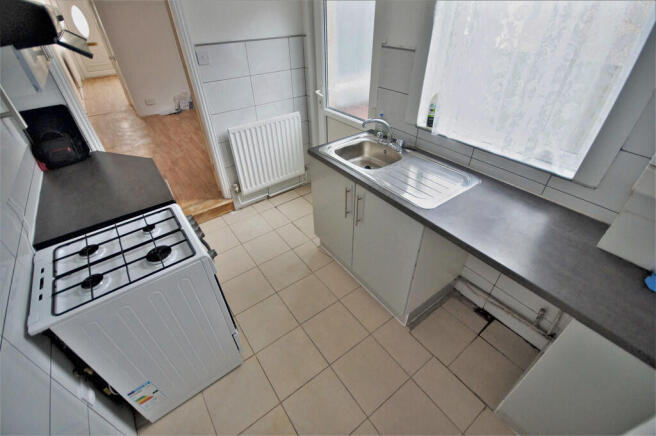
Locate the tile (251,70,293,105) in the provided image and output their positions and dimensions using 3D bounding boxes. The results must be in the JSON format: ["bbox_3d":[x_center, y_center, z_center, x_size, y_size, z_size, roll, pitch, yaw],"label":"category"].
[{"bbox_3d":[-0.504,-1.203,2.534,0.403,0.250,0.010,-24,42,-28],"label":"tile"}]

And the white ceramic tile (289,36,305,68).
[{"bbox_3d":[-0.277,-1.515,2.506,0.160,0.253,0.012,-25,44,-28],"label":"white ceramic tile"}]

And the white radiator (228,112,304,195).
[{"bbox_3d":[-0.586,-0.656,2.772,0.725,0.680,0.090,-24,42,-28],"label":"white radiator"}]

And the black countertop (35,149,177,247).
[{"bbox_3d":[-1.365,-0.226,1.666,0.590,0.037,1.042,-25,44,-28],"label":"black countertop"}]

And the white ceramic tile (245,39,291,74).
[{"bbox_3d":[-0.502,-1.411,2.377,0.399,0.253,0.012,-25,44,-28],"label":"white ceramic tile"}]

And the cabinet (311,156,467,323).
[{"bbox_3d":[0.413,0.063,2.003,0.565,0.892,1.019,-25,44,-28],"label":"cabinet"}]

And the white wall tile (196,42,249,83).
[{"bbox_3d":[-0.822,-1.261,2.192,0.399,0.253,0.012,-25,44,-28],"label":"white wall tile"}]

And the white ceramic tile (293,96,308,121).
[{"bbox_3d":[-0.273,-1.115,2.816,0.154,0.253,0.012,-25,44,-28],"label":"white ceramic tile"}]

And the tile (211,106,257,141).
[{"bbox_3d":[-0.824,-0.858,2.499,0.399,0.253,0.012,-25,44,-28],"label":"tile"}]

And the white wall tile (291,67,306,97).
[{"bbox_3d":[-0.280,-1.306,2.663,0.150,0.250,0.010,-24,42,-28],"label":"white wall tile"}]

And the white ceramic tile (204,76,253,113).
[{"bbox_3d":[-0.829,-1.055,2.345,0.400,0.250,0.010,-24,42,-28],"label":"white ceramic tile"}]

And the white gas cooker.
[{"bbox_3d":[-0.847,0.480,1.404,0.590,0.870,0.500,-24,42,-28],"label":"white gas cooker"}]

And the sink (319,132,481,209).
[{"bbox_3d":[0.399,-0.289,1.737,0.500,0.145,0.950,-24,42,-28],"label":"sink"}]

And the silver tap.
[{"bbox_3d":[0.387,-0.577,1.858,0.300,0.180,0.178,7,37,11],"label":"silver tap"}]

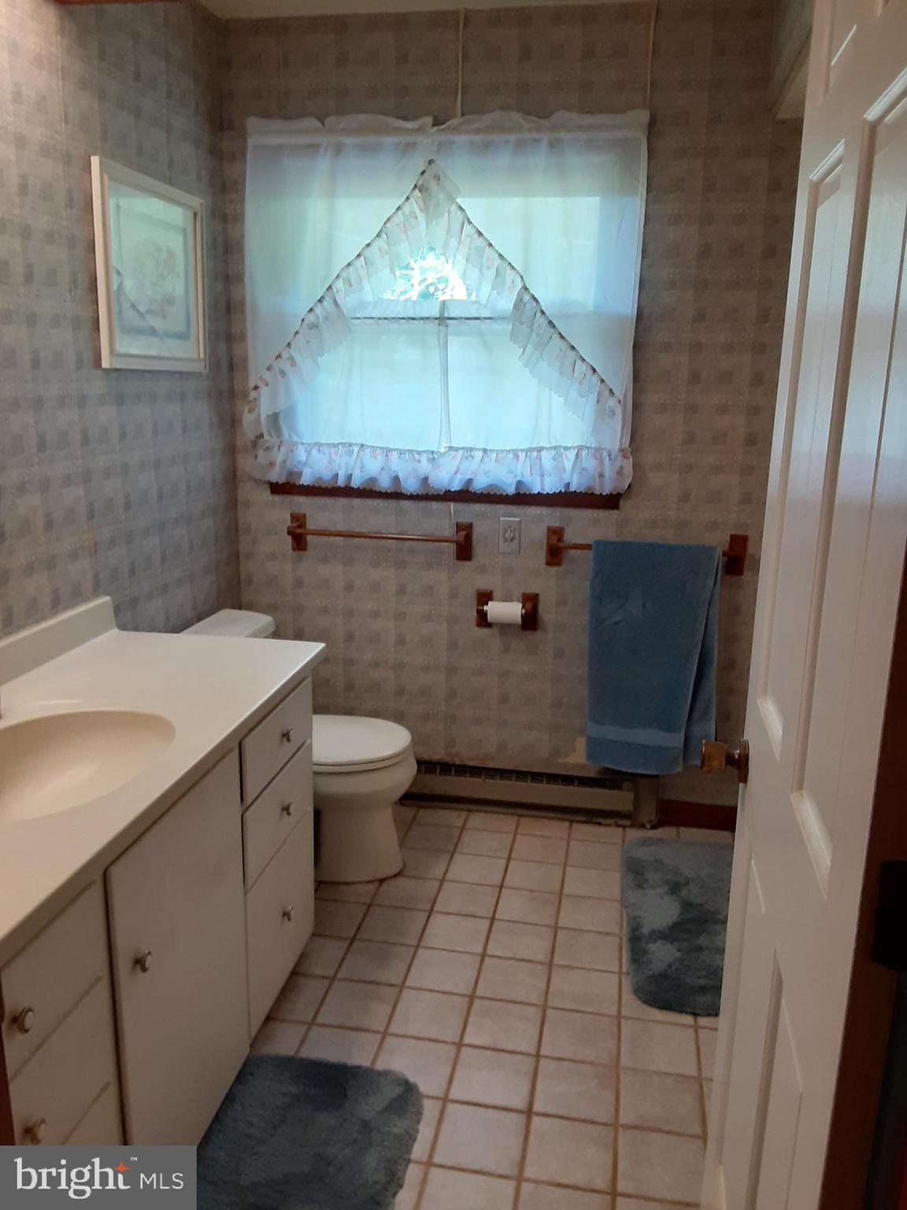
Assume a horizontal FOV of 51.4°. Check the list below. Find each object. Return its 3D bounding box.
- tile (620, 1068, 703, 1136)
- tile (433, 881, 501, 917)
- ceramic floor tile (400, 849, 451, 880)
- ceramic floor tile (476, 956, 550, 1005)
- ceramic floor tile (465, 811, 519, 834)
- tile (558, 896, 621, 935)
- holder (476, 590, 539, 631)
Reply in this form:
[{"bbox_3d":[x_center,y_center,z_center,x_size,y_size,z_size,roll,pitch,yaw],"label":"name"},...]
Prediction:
[{"bbox_3d":[0.411,0.994,1.882,0.158,0.010,0.158,3,13,10],"label":"tile"},{"bbox_3d":[0.040,0.841,2.680,0.163,0.010,0.157,4,14,10],"label":"tile"},{"bbox_3d":[-0.097,0.789,2.859,0.162,0.010,0.162,4,13,10],"label":"ceramic floor tile"},{"bbox_3d":[0.144,0.902,2.261,0.158,0.010,0.158,3,13,10],"label":"ceramic floor tile"},{"bbox_3d":[0.131,0.710,3.086,0.158,0.010,0.150,3,13,10],"label":"ceramic floor tile"},{"bbox_3d":[0.366,0.831,2.526,0.156,0.010,0.156,3,13,10],"label":"tile"},{"bbox_3d":[0.166,0.029,3.054,0.205,0.125,0.090,4,13,10],"label":"holder"}]

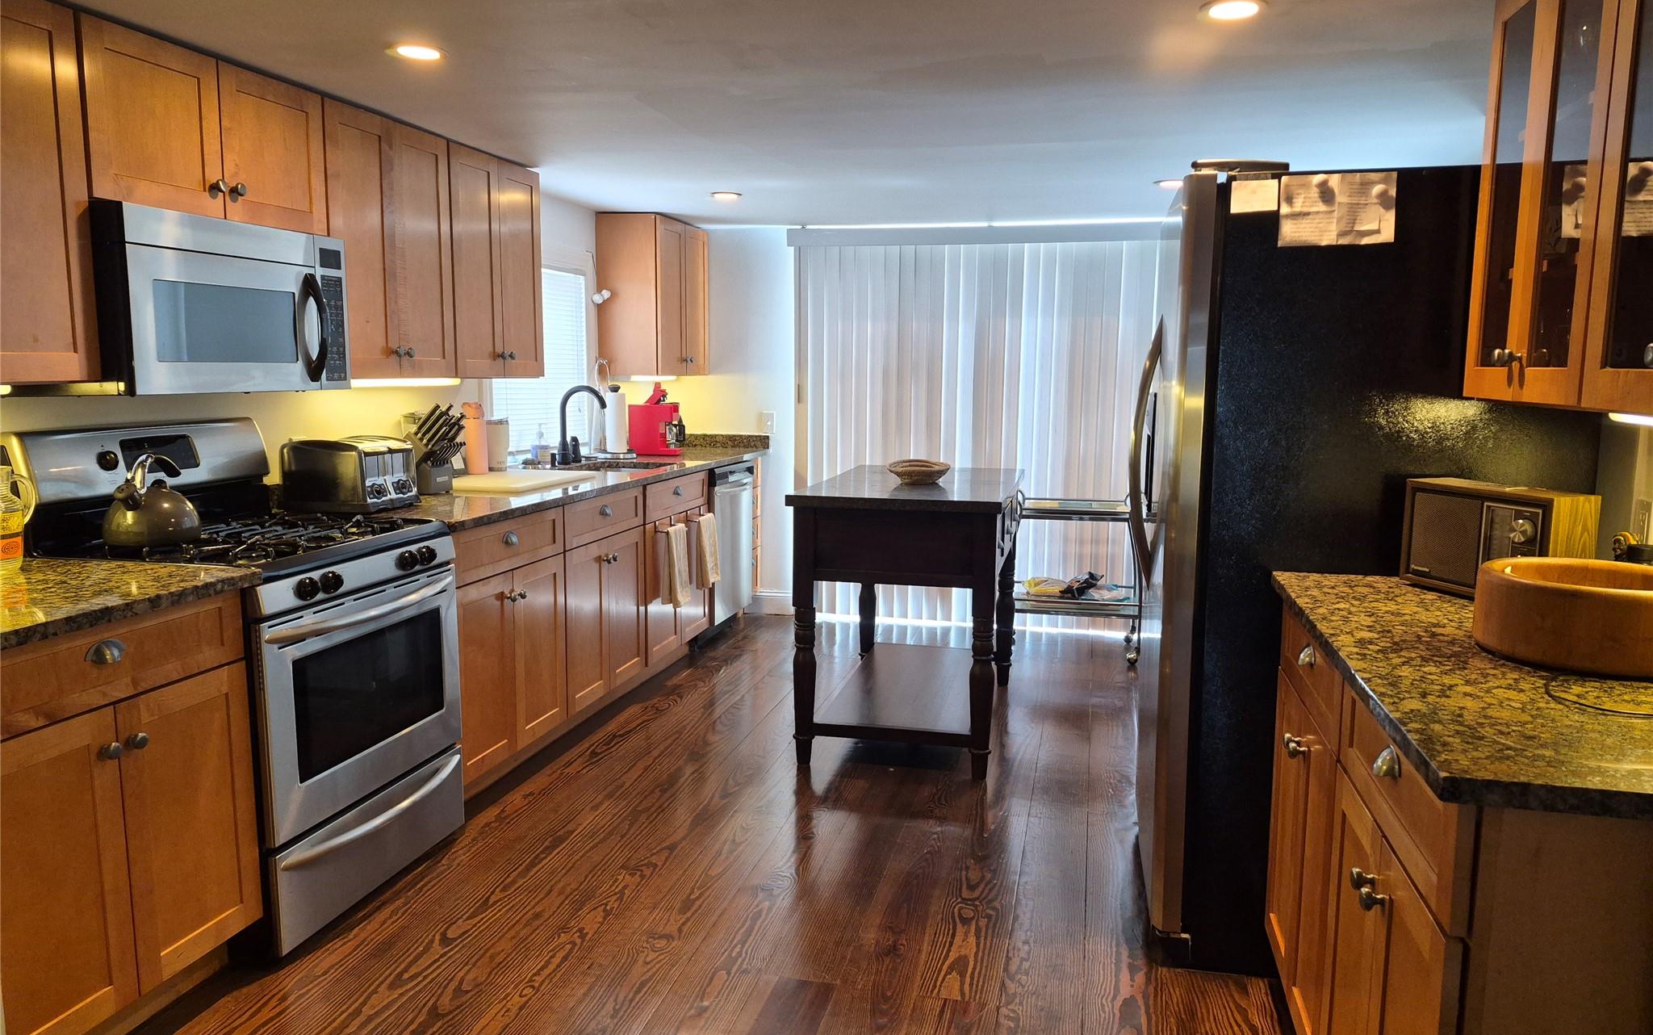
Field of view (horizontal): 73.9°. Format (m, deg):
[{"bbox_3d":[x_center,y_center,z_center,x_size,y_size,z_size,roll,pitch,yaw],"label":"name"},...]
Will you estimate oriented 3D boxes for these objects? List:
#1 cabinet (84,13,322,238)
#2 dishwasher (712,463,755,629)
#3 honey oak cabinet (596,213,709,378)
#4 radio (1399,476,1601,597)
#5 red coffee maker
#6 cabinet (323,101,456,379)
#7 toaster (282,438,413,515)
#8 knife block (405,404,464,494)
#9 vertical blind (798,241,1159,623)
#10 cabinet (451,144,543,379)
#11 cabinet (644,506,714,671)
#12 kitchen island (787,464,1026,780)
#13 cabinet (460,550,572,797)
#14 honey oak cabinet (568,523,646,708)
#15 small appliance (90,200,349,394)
[{"bbox_3d":[-1.625,-0.928,2.715,0.320,0.378,0.755,2,8,14],"label":"cabinet"},{"bbox_3d":[-0.746,0.123,5.556,0.610,0.800,0.600,2,8,14],"label":"dishwasher"},{"bbox_3d":[-0.881,-1.122,5.675,0.320,0.770,0.707,2,8,14],"label":"honey oak cabinet"},{"bbox_3d":[1.308,0.047,2.150,0.120,0.209,0.330,-2,8,-18],"label":"radio"},{"bbox_3d":[-0.885,-0.521,5.843,0.285,0.385,0.130,2,8,14],"label":"red coffee maker"},{"bbox_3d":[-1.472,-0.824,3.418,0.325,0.770,0.600,2,8,14],"label":"cabinet"},{"bbox_3d":[-1.475,-0.138,3.438,0.285,0.205,0.270,1,8,9],"label":"toaster"},{"bbox_3d":[-1.389,-0.245,3.933,0.230,0.320,0.125,4,8,26],"label":"knife block"},{"bbox_3d":[0.804,-0.416,5.743,1.990,2.000,0.090,2,8,14],"label":"vertical blind"},{"bbox_3d":[-1.323,-0.900,3.996,0.325,0.770,0.602,2,8,14],"label":"cabinet"},{"bbox_3d":[-0.931,0.268,4.928,0.605,0.590,0.738,2,8,14],"label":"cabinet"},{"bbox_3d":[0.354,0.330,4.269,0.717,0.944,1.265,2,7,13],"label":"kitchen island"},{"bbox_3d":[-1.273,0.445,3.580,0.605,0.590,0.680,2,8,14],"label":"cabinet"},{"bbox_3d":[-1.105,0.358,4.241,0.605,0.590,0.686,2,8,14],"label":"honey oak cabinet"},{"bbox_3d":[-1.606,-0.528,2.786,0.390,0.420,0.740,2,8,14],"label":"small appliance"}]

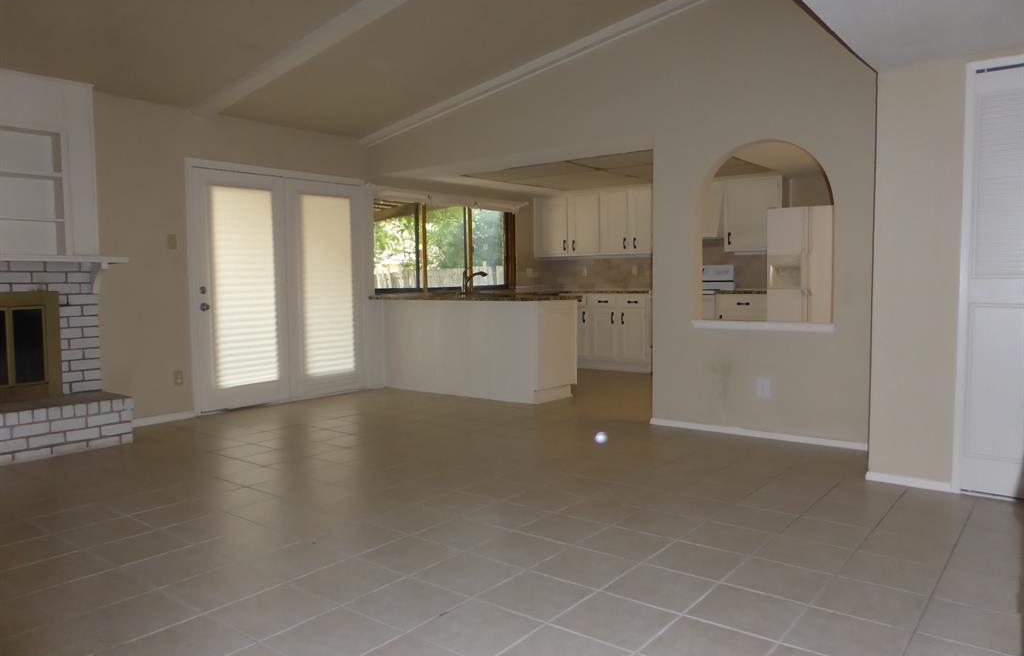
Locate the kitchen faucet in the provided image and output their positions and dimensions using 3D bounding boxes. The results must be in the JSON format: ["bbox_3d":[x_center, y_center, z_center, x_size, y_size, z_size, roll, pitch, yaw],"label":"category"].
[{"bbox_3d":[-0.430,-0.519,8.090,0.290,0.300,0.080,1,4,23],"label":"kitchen faucet"}]

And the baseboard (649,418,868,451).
[{"bbox_3d":[1.649,0.715,4.820,1.525,0.047,0.020,2,4,38],"label":"baseboard"}]

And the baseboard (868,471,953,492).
[{"bbox_3d":[2.018,0.783,3.622,0.395,0.047,0.020,2,4,38],"label":"baseboard"}]

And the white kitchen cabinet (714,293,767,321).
[{"bbox_3d":[2.605,0.095,7.694,0.590,0.905,0.610,2,4,38],"label":"white kitchen cabinet"}]

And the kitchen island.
[{"bbox_3d":[-0.379,0.166,7.032,2.040,0.930,0.660,2,4,38],"label":"kitchen island"}]

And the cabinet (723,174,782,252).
[{"bbox_3d":[2.676,-1.228,7.726,0.610,0.780,0.320,2,4,38],"label":"cabinet"}]

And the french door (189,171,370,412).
[{"bbox_3d":[-2.061,-0.359,6.515,0.080,2.090,1.800,2,4,38],"label":"french door"}]

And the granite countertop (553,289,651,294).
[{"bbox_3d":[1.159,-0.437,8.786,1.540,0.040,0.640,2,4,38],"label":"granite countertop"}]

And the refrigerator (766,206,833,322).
[{"bbox_3d":[3.119,-0.299,7.102,0.890,1.750,0.790,2,4,38],"label":"refrigerator"}]

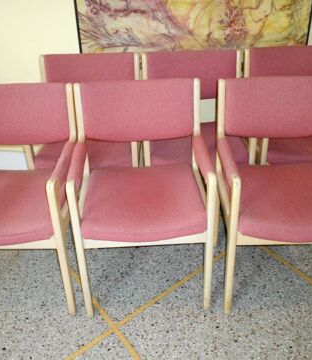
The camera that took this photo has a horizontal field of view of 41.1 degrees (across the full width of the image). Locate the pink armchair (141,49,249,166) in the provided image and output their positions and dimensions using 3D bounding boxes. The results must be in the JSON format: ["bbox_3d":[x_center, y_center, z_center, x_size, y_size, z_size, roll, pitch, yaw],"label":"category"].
[{"bbox_3d":[0.209,-0.181,2.212,0.543,0.868,0.521,-2,31,0],"label":"pink armchair"}]

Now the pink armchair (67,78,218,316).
[{"bbox_3d":[-0.054,0.074,1.794,0.543,0.868,0.521,-3,31,-2],"label":"pink armchair"}]

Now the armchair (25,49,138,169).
[{"bbox_3d":[-0.345,-0.171,2.225,0.543,0.868,0.521,-1,31,1],"label":"armchair"}]

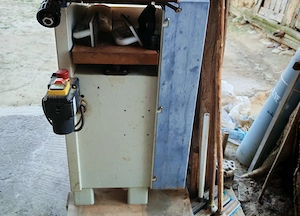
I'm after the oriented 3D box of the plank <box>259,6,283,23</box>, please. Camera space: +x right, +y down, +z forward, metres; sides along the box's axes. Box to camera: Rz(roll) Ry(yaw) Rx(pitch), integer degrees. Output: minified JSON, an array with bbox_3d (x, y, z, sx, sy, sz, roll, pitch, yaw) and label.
[{"bbox_3d":[2.253,-1.751,5.819,0.040,0.125,0.702,-6,31,-15],"label":"plank"}]

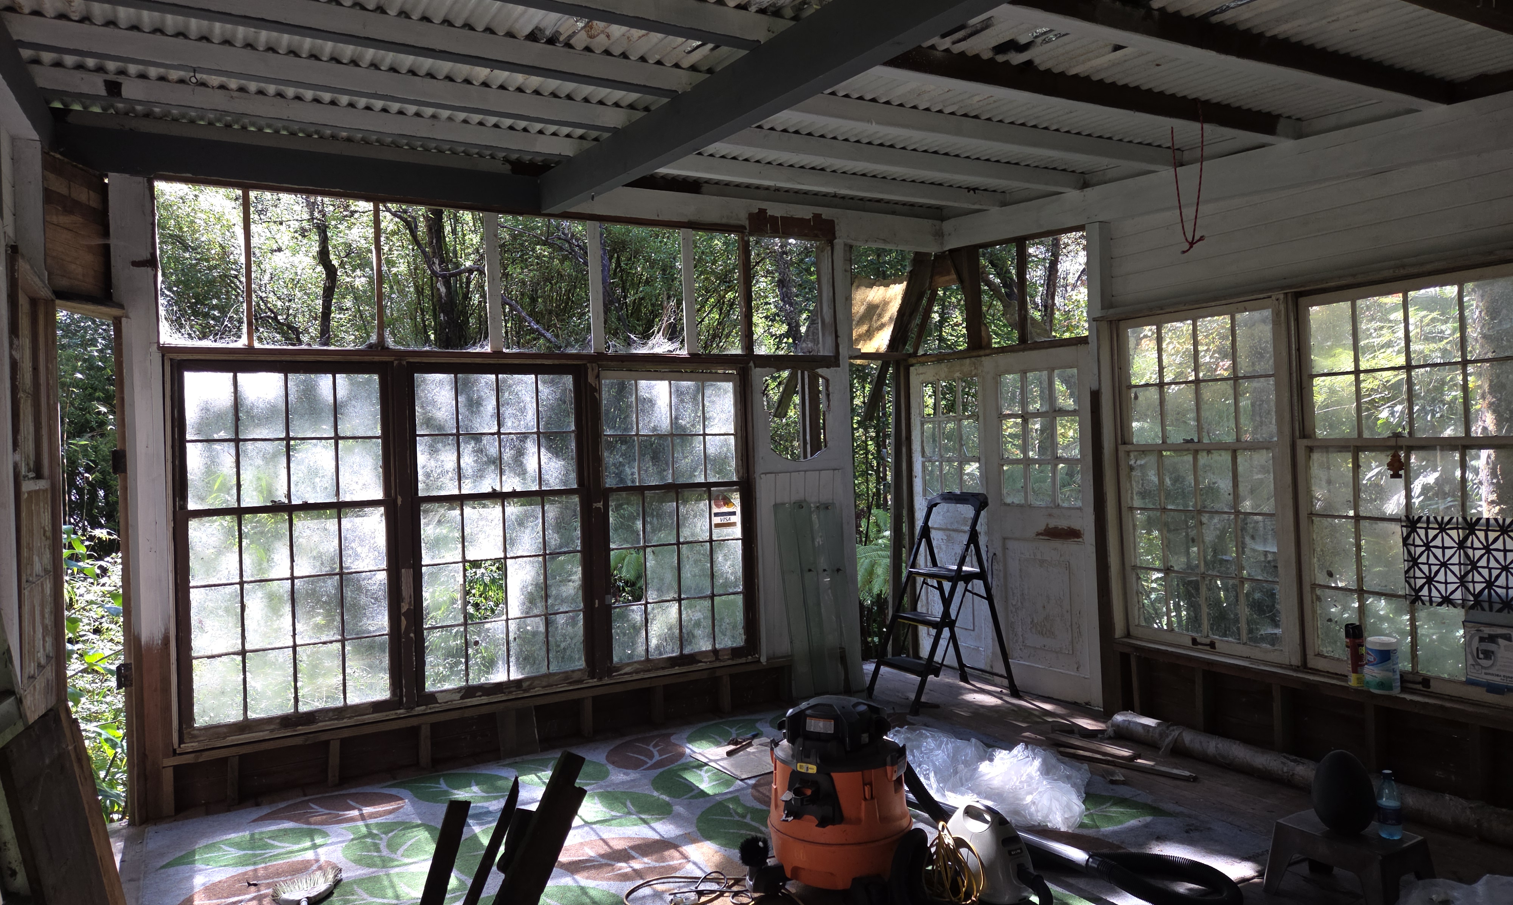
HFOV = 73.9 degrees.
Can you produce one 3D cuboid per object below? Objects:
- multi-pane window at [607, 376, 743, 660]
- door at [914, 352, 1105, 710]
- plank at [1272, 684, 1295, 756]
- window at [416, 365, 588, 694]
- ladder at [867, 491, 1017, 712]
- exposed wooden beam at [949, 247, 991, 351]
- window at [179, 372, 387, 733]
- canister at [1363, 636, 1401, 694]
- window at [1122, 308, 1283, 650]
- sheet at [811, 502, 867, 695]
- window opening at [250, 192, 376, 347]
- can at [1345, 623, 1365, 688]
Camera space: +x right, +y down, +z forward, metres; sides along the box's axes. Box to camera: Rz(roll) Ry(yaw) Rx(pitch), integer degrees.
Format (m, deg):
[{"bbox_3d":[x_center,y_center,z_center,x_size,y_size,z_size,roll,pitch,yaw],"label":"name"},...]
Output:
[{"bbox_3d":[-0.440,0.361,5.525,0.815,1.515,0.070,-2,0,-30],"label":"multi-pane window"},{"bbox_3d":[1.464,0.407,6.098,0.050,1.977,1.510,-2,0,-30],"label":"door"},{"bbox_3d":[2.425,1.217,4.623,0.090,0.306,0.042,-2,0,-30],"label":"plank"},{"bbox_3d":[-1.267,0.376,5.043,0.825,1.544,0.070,-2,0,-30],"label":"window"},{"bbox_3d":[1.052,0.827,5.776,0.730,1.168,0.490,-2,0,-25],"label":"ladder"},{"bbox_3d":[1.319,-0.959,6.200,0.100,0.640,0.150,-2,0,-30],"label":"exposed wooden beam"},{"bbox_3d":[-2.104,0.409,4.555,0.818,1.545,0.070,-2,0,-30],"label":"window"},{"bbox_3d":[2.533,0.861,4.067,0.137,0.210,0.137,-2,0,-30],"label":"canister"},{"bbox_3d":[2.167,0.135,4.936,0.070,1.579,0.842,-2,0,-30],"label":"window"},{"bbox_3d":[0.481,0.873,6.003,0.220,1.168,0.020,-7,-2,-30],"label":"sheet"},{"bbox_3d":[-2.039,-0.831,4.678,0.551,0.691,0.070,-2,0,-30],"label":"window opening"},{"bbox_3d":[2.482,0.842,4.165,0.068,0.250,0.068,-2,0,19],"label":"can"}]

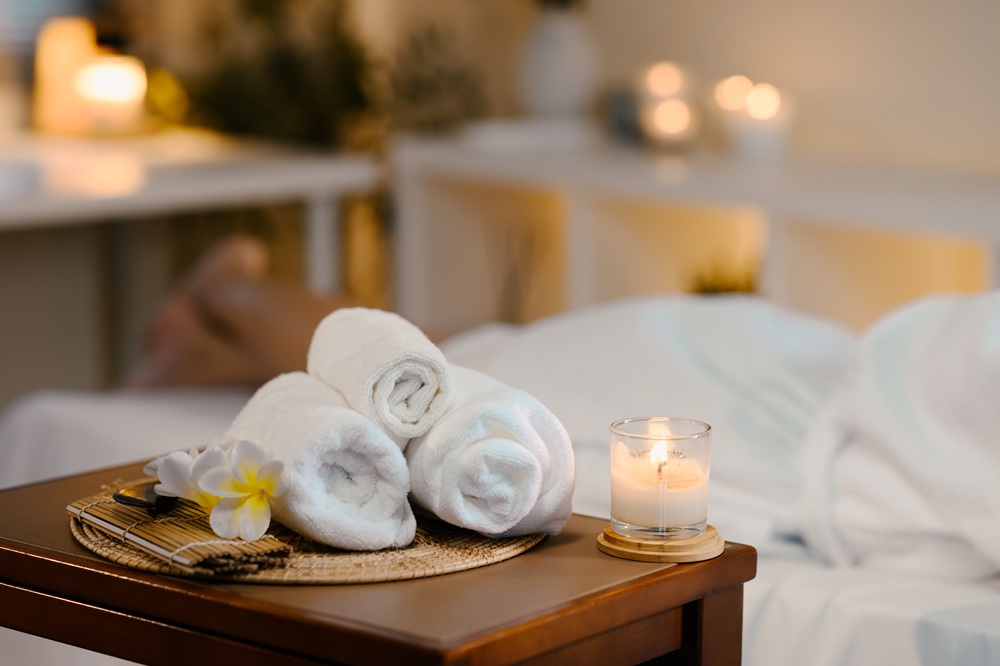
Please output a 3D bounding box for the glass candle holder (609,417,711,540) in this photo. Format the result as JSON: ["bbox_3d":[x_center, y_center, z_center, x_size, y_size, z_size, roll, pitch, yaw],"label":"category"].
[{"bbox_3d":[0.117,0.108,1.761,0.076,0.076,0.076,0,9,0],"label":"glass candle holder"}]

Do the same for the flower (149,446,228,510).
[{"bbox_3d":[-0.220,0.107,1.712,0.070,0.056,0.042,-1,-17,-6],"label":"flower"}]

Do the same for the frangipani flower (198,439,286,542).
[{"bbox_3d":[-0.182,0.112,1.672,0.062,0.070,0.032,3,-9,17],"label":"frangipani flower"}]

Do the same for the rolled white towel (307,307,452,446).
[{"bbox_3d":[-0.090,0.032,1.798,0.076,0.076,0.153,-3,11,-18],"label":"rolled white towel"}]

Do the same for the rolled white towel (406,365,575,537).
[{"bbox_3d":[-0.029,0.083,1.830,0.111,0.109,0.178,-5,11,-29],"label":"rolled white towel"}]

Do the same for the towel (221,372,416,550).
[{"bbox_3d":[-0.141,0.092,1.787,0.103,0.103,0.169,-4,10,-23],"label":"towel"}]

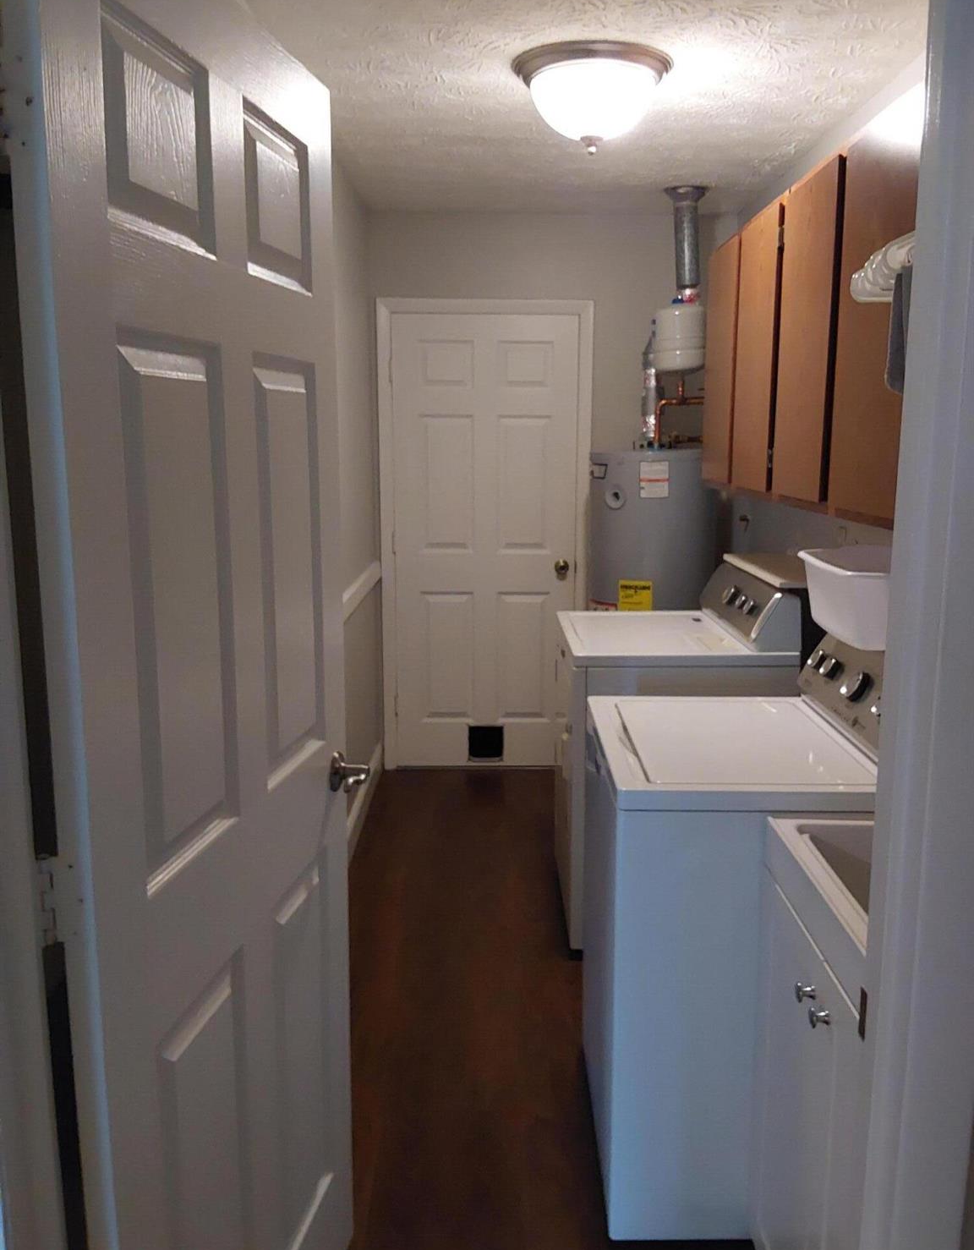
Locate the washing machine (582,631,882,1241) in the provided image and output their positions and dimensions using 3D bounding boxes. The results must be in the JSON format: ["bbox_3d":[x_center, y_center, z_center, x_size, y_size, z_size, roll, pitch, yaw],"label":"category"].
[{"bbox_3d":[0.558,0.588,2.210,0.672,1.085,0.677,0,10,0],"label":"washing machine"}]

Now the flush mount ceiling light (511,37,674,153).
[{"bbox_3d":[0.271,-1.323,2.712,0.410,0.217,0.410,0,10,0],"label":"flush mount ceiling light"}]

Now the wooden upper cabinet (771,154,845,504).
[{"bbox_3d":[0.912,-0.672,2.499,0.324,0.773,0.465,0,10,0],"label":"wooden upper cabinet"}]

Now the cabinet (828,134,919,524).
[{"bbox_3d":[0.910,-0.590,2.042,0.324,0.773,0.465,0,10,0],"label":"cabinet"}]

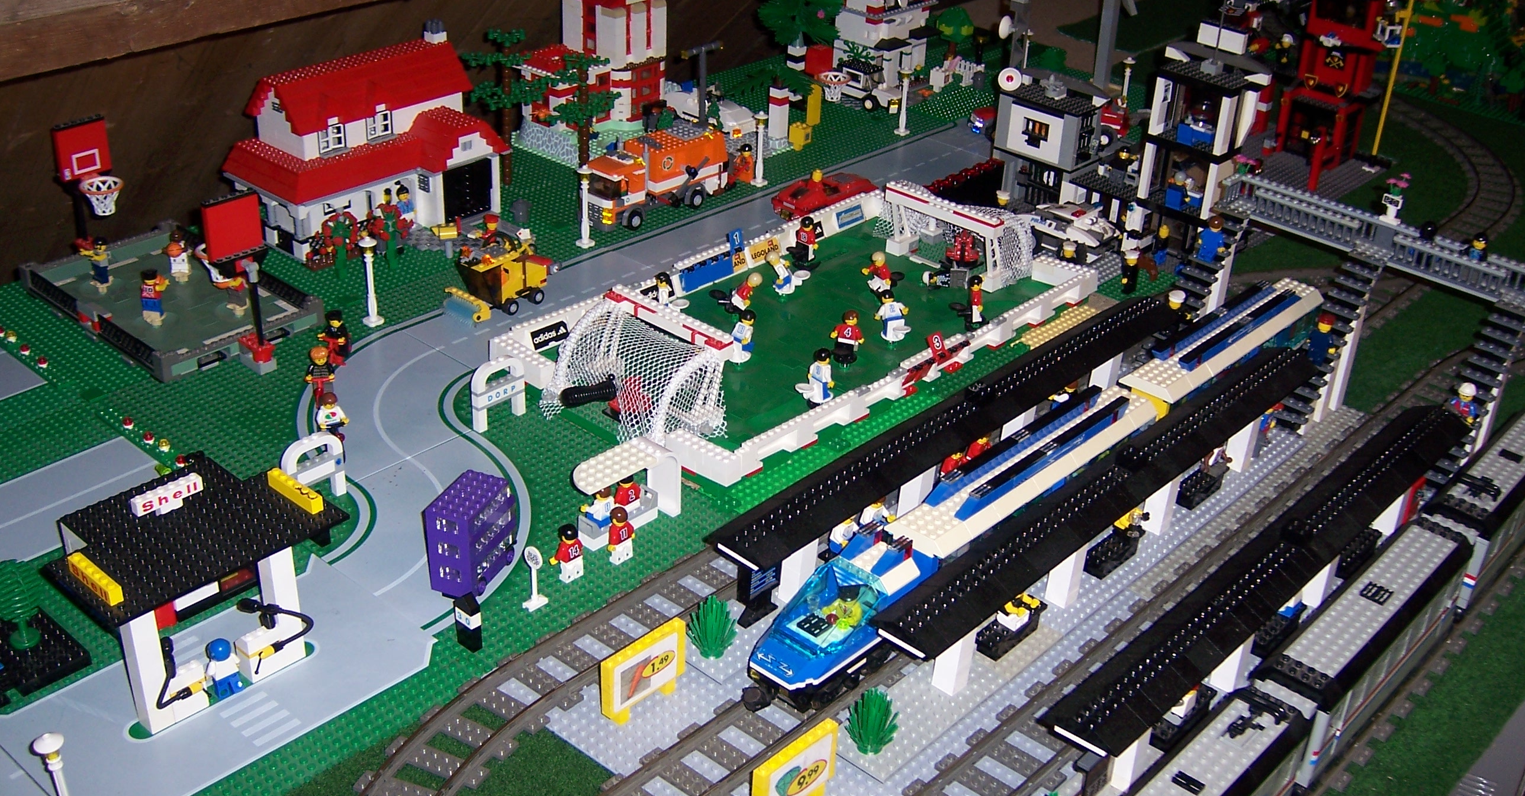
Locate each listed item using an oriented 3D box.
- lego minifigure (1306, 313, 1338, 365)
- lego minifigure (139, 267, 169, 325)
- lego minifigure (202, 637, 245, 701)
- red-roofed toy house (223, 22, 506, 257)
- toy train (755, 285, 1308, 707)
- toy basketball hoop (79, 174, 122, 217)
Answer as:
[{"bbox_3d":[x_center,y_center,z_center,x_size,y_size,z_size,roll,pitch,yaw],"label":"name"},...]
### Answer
[{"bbox_3d":[0.469,-0.049,1.331,0.014,0.042,0.025,-23,37,-39],"label":"lego minifigure"},{"bbox_3d":[-0.528,-0.084,1.375,0.025,0.047,0.022,14,31,19],"label":"lego minifigure"},{"bbox_3d":[-0.334,0.165,0.980,0.015,0.041,0.025,24,35,35],"label":"lego minifigure"},{"bbox_3d":[-0.406,-0.274,1.642,0.151,0.190,0.254,24,35,35],"label":"red-roofed toy house"},{"bbox_3d":[0.236,0.042,1.182,0.050,0.092,0.725,26,36,35],"label":"toy train"},{"bbox_3d":[-0.598,-0.180,1.441,0.038,0.029,0.036,26,36,35],"label":"toy basketball hoop"}]

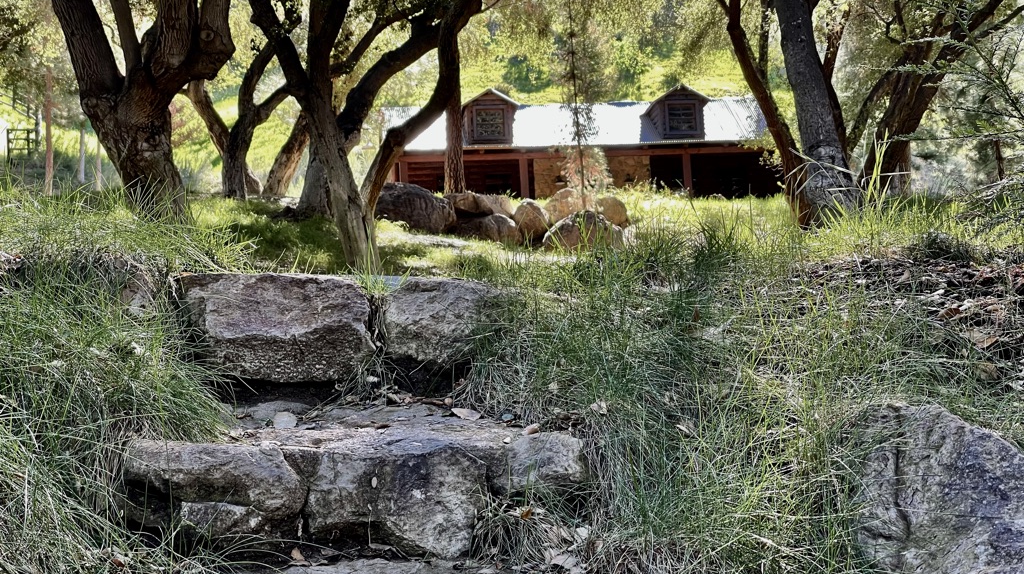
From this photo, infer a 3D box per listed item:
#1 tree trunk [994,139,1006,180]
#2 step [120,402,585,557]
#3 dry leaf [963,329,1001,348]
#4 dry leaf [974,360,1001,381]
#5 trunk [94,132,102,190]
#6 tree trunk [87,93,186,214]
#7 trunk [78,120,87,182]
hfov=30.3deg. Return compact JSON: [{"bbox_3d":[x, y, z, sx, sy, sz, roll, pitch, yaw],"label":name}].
[{"bbox_3d":[6.451,-1.684,25.000,0.106,0.581,0.100,-10,3,0],"label":"tree trunk"},{"bbox_3d":[-0.320,0.415,4.100,0.920,0.240,0.720,-1,2,0],"label":"step"},{"bbox_3d":[1.044,0.117,4.200,0.078,0.020,0.060,-1,3,0],"label":"dry leaf"},{"bbox_3d":[1.180,0.207,4.700,0.060,0.028,0.045,-1,2,0],"label":"dry leaf"},{"bbox_3d":[-6.552,-1.989,30.000,0.103,0.951,0.100,-1,3,0],"label":"trunk"},{"bbox_3d":[-2.018,-0.719,10.200,0.470,0.640,0.420,-1,2,0],"label":"tree trunk"},{"bbox_3d":[-6.352,-2.004,28.000,0.090,0.950,0.090,-1,2,0],"label":"trunk"}]

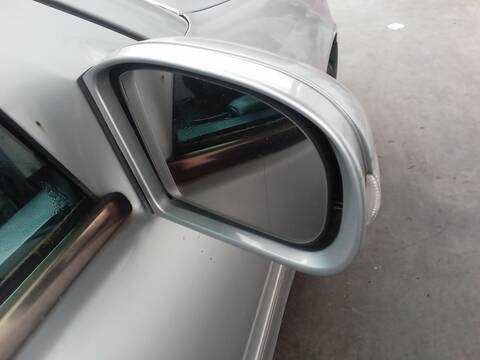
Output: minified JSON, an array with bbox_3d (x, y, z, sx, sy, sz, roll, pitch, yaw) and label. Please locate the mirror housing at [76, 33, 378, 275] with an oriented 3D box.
[{"bbox_3d":[0.016,-0.036,0.330,0.239,0.182,0.120,18,45,18],"label":"mirror housing"}]

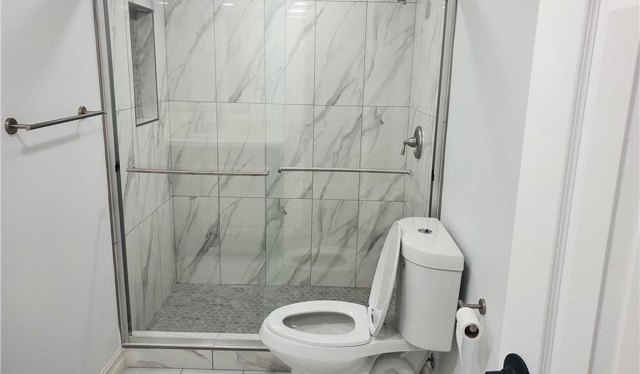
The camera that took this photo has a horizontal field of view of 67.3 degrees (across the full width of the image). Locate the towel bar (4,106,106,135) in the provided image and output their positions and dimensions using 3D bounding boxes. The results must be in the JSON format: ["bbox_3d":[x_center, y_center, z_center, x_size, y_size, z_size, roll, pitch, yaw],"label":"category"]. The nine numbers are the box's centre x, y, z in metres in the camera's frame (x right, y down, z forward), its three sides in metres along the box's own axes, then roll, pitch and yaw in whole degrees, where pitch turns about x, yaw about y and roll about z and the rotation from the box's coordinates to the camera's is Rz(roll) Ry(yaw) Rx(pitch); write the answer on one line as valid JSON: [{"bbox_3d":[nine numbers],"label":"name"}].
[{"bbox_3d":[-0.916,-0.242,1.714,0.083,0.053,0.520,1,13,0],"label":"towel bar"}]

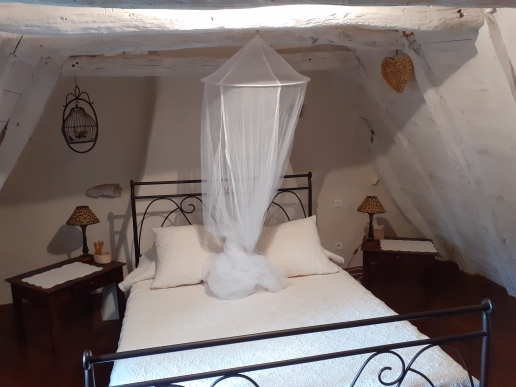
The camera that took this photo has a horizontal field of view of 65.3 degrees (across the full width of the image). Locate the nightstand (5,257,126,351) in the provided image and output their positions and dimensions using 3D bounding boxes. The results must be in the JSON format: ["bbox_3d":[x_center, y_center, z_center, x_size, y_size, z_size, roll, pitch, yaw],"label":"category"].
[{"bbox_3d":[-1.385,0.796,2.991,0.491,0.440,0.636,4,11,30],"label":"nightstand"}]

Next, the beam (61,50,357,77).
[{"bbox_3d":[-0.308,-1.037,3.192,2.330,0.155,0.150,-5,10,-12],"label":"beam"}]

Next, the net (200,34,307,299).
[{"bbox_3d":[0.000,-0.186,2.567,0.700,1.590,0.680,-3,9,-13],"label":"net"}]

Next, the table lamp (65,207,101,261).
[{"bbox_3d":[-1.394,0.317,3.228,0.272,0.430,0.272,4,11,30],"label":"table lamp"}]

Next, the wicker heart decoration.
[{"bbox_3d":[0.933,-0.792,2.687,0.222,0.255,0.050,-1,9,-1],"label":"wicker heart decoration"}]

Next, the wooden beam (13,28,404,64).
[{"bbox_3d":[-0.185,-0.949,2.477,2.350,0.170,0.180,-5,10,-12],"label":"wooden beam"}]

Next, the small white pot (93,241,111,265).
[{"bbox_3d":[-1.310,0.485,3.373,0.148,0.176,0.148,-3,10,-12],"label":"small white pot"}]

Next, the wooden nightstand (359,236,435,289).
[{"bbox_3d":[1.266,0.676,3.669,0.599,0.430,0.474,2,10,19],"label":"wooden nightstand"}]

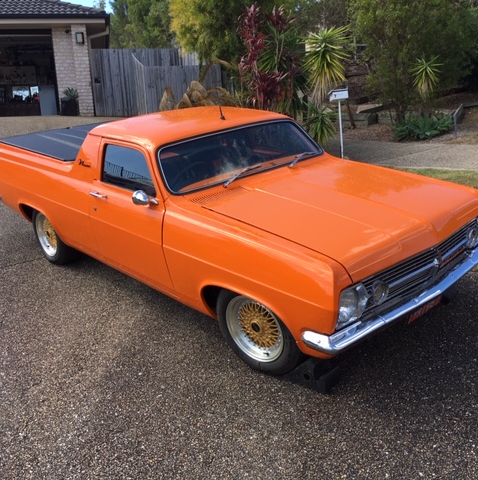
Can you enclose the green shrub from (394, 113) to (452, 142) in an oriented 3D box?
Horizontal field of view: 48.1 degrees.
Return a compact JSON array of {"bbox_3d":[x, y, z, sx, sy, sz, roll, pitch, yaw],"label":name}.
[{"bbox_3d":[3.500,-2.190,10.250,1.080,0.470,0.950,-2,14,0],"label":"green shrub"}]

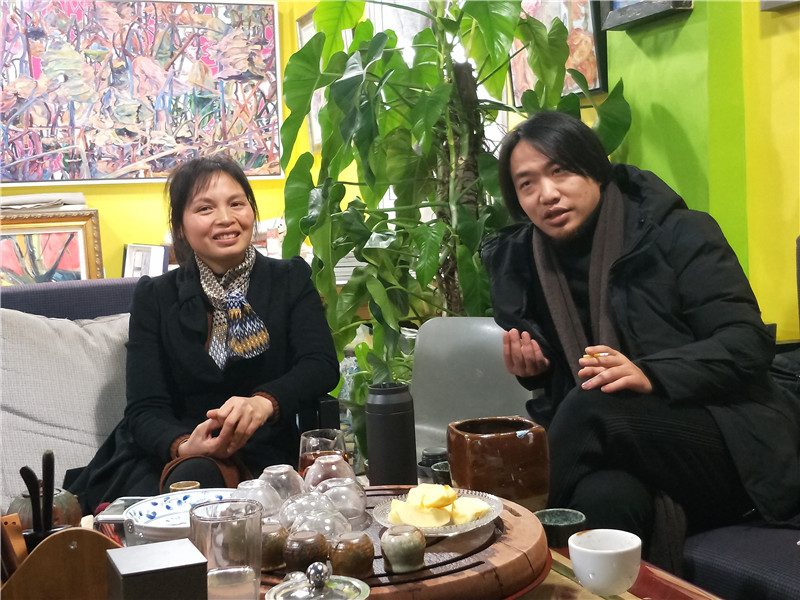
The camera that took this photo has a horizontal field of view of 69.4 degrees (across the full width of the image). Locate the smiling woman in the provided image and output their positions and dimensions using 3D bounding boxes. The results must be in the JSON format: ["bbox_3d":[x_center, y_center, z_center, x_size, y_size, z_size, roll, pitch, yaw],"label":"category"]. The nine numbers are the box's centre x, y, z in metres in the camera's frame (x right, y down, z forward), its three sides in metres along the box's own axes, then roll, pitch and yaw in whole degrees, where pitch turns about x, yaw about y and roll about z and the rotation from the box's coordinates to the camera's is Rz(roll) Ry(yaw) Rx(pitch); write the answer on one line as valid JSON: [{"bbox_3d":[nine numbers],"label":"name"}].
[{"bbox_3d":[-0.400,0.280,1.210,0.560,1.180,0.680,-2,-1,-10],"label":"smiling woman"}]

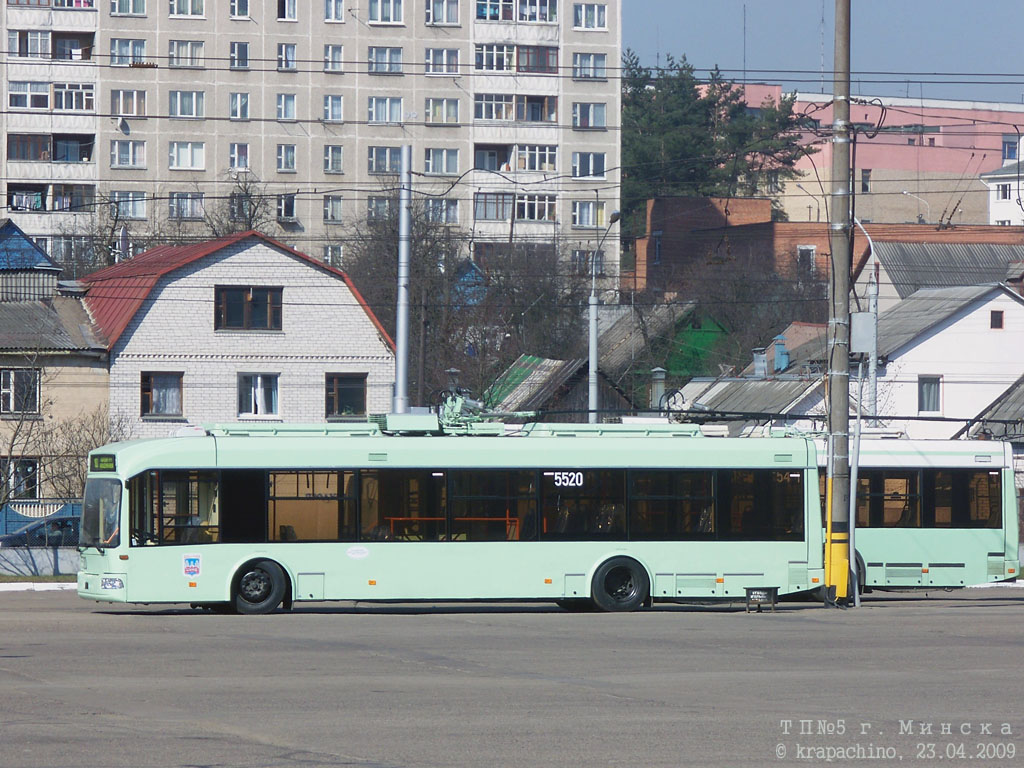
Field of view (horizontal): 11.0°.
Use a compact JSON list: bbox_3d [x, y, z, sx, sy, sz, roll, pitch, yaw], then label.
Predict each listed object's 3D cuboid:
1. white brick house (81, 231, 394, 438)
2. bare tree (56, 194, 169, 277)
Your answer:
[{"bbox_3d":[-9.622,0.166,168.514,9.200,9.610,10.300,0,-1,-18],"label":"white brick house"},{"bbox_3d":[-14.630,-0.769,195.000,4.600,12.500,4.600,0,-1,0],"label":"bare tree"}]

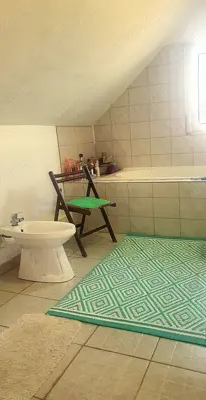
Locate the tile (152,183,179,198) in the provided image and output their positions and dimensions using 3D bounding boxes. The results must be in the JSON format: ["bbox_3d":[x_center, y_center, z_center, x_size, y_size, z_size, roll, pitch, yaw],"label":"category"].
[{"bbox_3d":[0.601,-0.097,2.871,0.250,0.151,0.010,1,13,24],"label":"tile"}]

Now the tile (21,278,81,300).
[{"bbox_3d":[-0.346,0.599,2.095,0.330,0.010,0.330,1,12,24],"label":"tile"}]

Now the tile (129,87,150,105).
[{"bbox_3d":[0.435,-1.263,3.644,0.250,0.202,0.010,1,13,23],"label":"tile"}]

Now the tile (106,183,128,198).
[{"bbox_3d":[0.141,-0.102,3.100,0.254,0.146,0.010,1,11,24],"label":"tile"}]

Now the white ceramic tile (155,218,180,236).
[{"bbox_3d":[0.629,0.266,2.959,0.254,0.187,0.010,1,11,24],"label":"white ceramic tile"}]

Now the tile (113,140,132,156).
[{"bbox_3d":[0.241,-0.659,3.813,0.249,0.202,0.010,1,11,24],"label":"tile"}]

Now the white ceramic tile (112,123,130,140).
[{"bbox_3d":[0.228,-0.857,3.777,0.249,0.202,0.010,1,11,24],"label":"white ceramic tile"}]

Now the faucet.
[{"bbox_3d":[-0.665,0.147,2.338,0.122,0.103,0.048,1,13,23],"label":"faucet"}]

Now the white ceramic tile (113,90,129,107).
[{"bbox_3d":[0.204,-1.267,3.743,0.250,0.202,0.010,1,13,23],"label":"white ceramic tile"}]

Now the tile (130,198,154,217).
[{"bbox_3d":[0.382,0.072,3.005,0.250,0.202,0.010,1,13,23],"label":"tile"}]

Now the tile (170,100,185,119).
[{"bbox_3d":[0.866,-1.042,3.453,0.174,0.201,0.010,1,13,24],"label":"tile"}]

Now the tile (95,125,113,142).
[{"bbox_3d":[0.000,-0.860,3.879,0.251,0.202,0.010,1,11,24],"label":"tile"}]

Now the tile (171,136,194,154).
[{"bbox_3d":[0.945,-0.660,3.576,0.250,0.202,0.010,1,13,23],"label":"tile"}]

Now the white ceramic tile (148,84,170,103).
[{"bbox_3d":[0.667,-1.260,3.545,0.250,0.202,0.010,1,13,23],"label":"white ceramic tile"}]

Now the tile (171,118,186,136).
[{"bbox_3d":[0.880,-0.860,3.529,0.170,0.200,0.010,1,12,24],"label":"tile"}]

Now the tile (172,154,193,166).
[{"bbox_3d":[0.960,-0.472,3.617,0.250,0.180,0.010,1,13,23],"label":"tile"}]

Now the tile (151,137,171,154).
[{"bbox_3d":[0.696,-0.653,3.610,0.249,0.202,0.010,1,11,24],"label":"tile"}]

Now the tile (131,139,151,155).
[{"bbox_3d":[0.472,-0.656,3.720,0.250,0.201,0.010,1,13,24],"label":"tile"}]

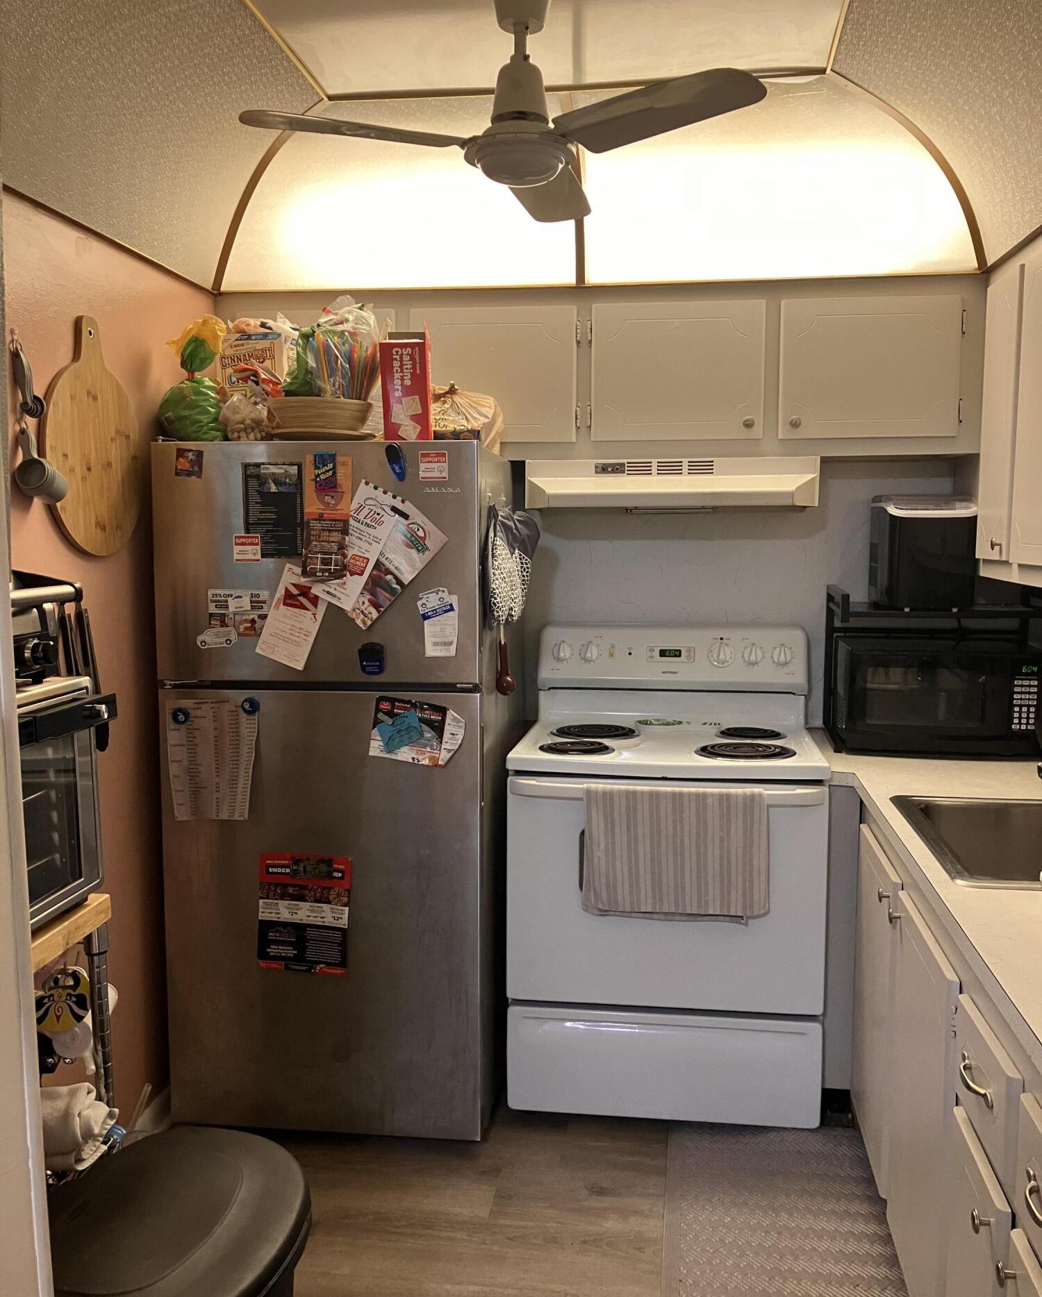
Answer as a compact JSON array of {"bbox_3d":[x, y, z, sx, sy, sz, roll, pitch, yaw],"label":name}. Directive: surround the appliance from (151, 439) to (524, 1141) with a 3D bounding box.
[{"bbox_3d":[-0.433,0.324,2.950,0.745,1.664,0.740,1,6,5],"label":"appliance"}]

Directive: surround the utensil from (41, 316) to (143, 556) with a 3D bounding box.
[{"bbox_3d":[-0.896,-0.441,2.353,0.022,0.490,0.390,1,6,7],"label":"utensil"}]

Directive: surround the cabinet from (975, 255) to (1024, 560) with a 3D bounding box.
[{"bbox_3d":[1.247,-0.526,2.567,0.300,0.645,0.275,1,6,7],"label":"cabinet"}]

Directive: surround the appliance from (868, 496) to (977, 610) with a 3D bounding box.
[{"bbox_3d":[1.036,-0.250,2.912,0.210,0.282,0.285,1,6,7],"label":"appliance"}]

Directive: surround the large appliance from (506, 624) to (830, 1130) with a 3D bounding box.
[{"bbox_3d":[0.379,0.559,2.980,0.762,1.192,0.675,1,6,7],"label":"large appliance"}]

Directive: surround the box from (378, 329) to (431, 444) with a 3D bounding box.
[{"bbox_3d":[-0.272,-0.604,2.638,0.106,0.250,0.105,1,6,5],"label":"box"}]

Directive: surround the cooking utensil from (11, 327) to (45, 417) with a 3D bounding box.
[{"bbox_3d":[-0.906,-0.505,2.066,0.040,0.160,0.055,1,6,7],"label":"cooking utensil"}]

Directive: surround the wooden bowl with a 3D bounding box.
[{"bbox_3d":[-0.477,-0.553,2.695,0.240,0.088,0.240,0,6,0],"label":"wooden bowl"}]

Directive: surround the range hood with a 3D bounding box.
[{"bbox_3d":[0.398,-0.438,2.995,0.762,0.132,0.440,1,6,7],"label":"range hood"}]

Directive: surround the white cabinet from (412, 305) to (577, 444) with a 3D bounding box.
[{"bbox_3d":[-0.053,-0.730,3.083,0.435,0.355,0.300,1,6,7],"label":"white cabinet"}]

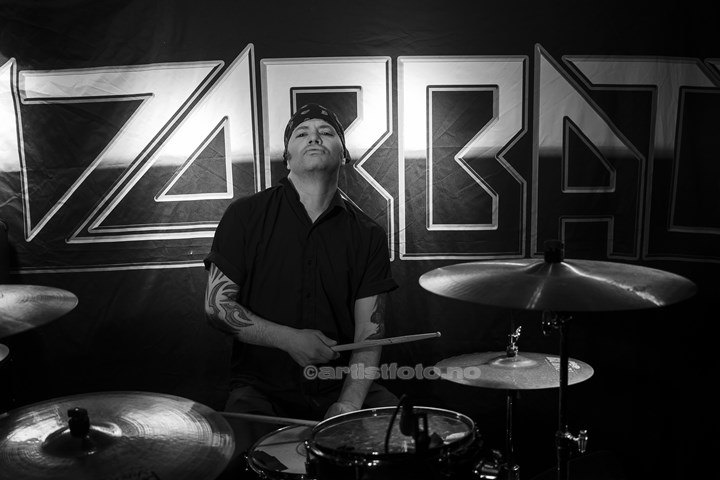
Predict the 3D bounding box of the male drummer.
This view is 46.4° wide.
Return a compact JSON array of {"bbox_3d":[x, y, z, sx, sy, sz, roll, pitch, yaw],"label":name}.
[{"bbox_3d":[-0.125,0.294,2.204,0.620,1.340,0.800,-1,5,-9],"label":"male drummer"}]

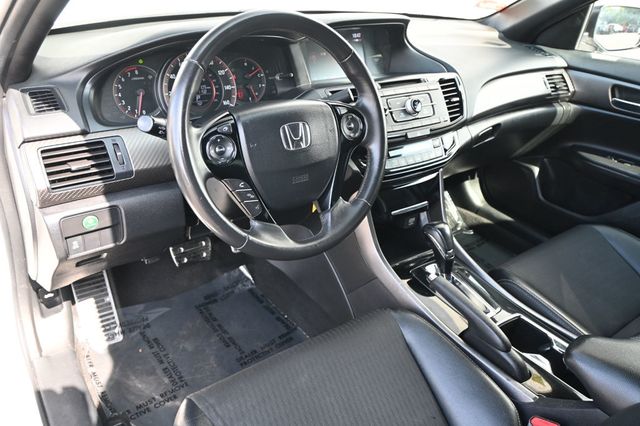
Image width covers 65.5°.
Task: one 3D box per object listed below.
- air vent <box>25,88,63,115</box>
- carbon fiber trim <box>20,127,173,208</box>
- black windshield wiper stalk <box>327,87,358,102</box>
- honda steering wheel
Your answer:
[{"bbox_3d":[-0.426,-0.170,0.768,0.050,0.045,0.020,-16,-12,-32],"label":"air vent"},{"bbox_3d":[-0.327,-0.077,0.776,0.225,0.105,0.045,-16,1,-32],"label":"carbon fiber trim"},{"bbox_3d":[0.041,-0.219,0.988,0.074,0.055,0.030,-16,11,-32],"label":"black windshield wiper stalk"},{"bbox_3d":[-0.059,-0.117,0.792,0.379,0.379,0.100,-16,10,-32],"label":"honda steering wheel"}]

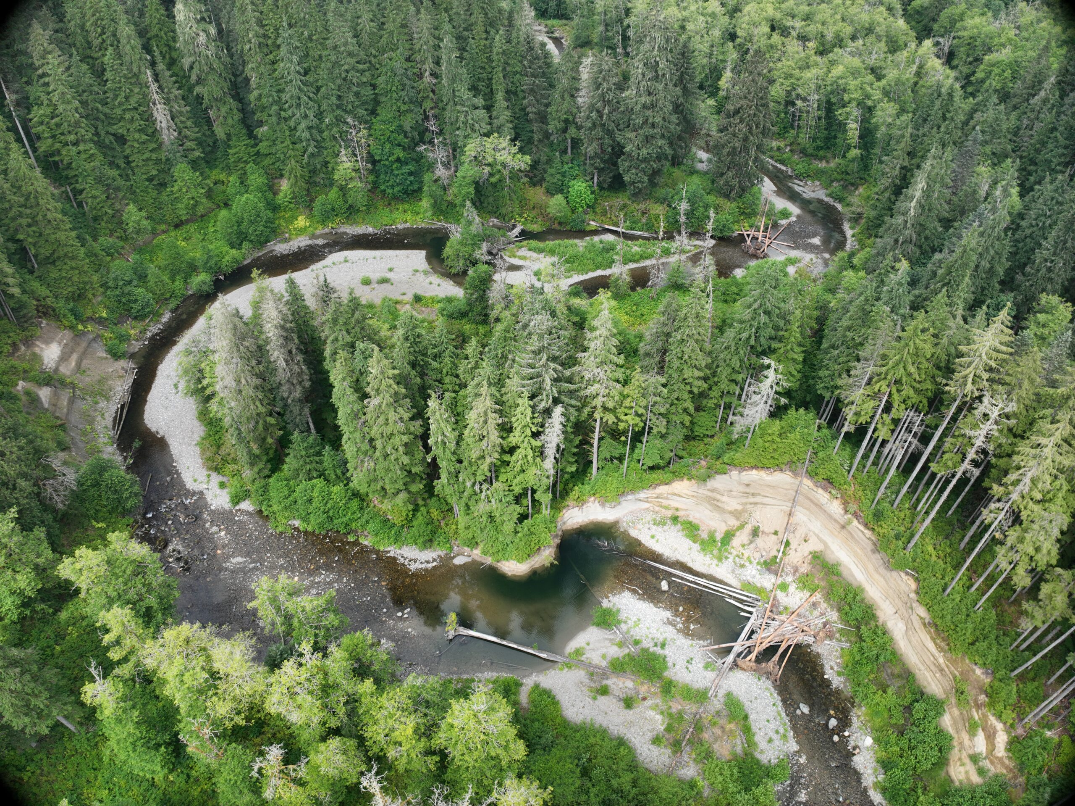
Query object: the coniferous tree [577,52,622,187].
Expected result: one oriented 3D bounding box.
[{"bbox_3d":[13.980,-62.070,166.470,9.760,31.210,9.760,4,44,3],"label":"coniferous tree"}]

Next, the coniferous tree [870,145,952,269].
[{"bbox_3d":[72.240,-37.060,143.540,10.030,25.880,10.030,22,47,20],"label":"coniferous tree"}]

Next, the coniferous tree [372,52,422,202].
[{"bbox_3d":[-30.240,-58.400,160.160,10.830,33.480,10.830,-7,44,-8],"label":"coniferous tree"}]

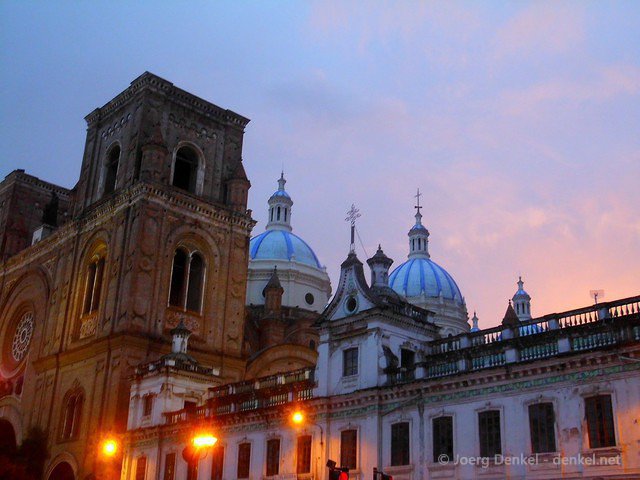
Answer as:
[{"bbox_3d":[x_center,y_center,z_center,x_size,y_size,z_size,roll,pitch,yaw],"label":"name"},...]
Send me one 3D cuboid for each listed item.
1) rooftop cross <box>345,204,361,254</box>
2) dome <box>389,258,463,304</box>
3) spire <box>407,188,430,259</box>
[{"bbox_3d":[1.870,-0.620,47.320,0.194,3.145,1.355,20,-28,-38],"label":"rooftop cross"},{"bbox_3d":[14.830,6.090,123.500,12.774,7.355,12.774,2,-21,1],"label":"dome"},{"bbox_3d":[15.130,-2.560,126.890,3.387,11.613,3.387,2,-21,1],"label":"spire"}]

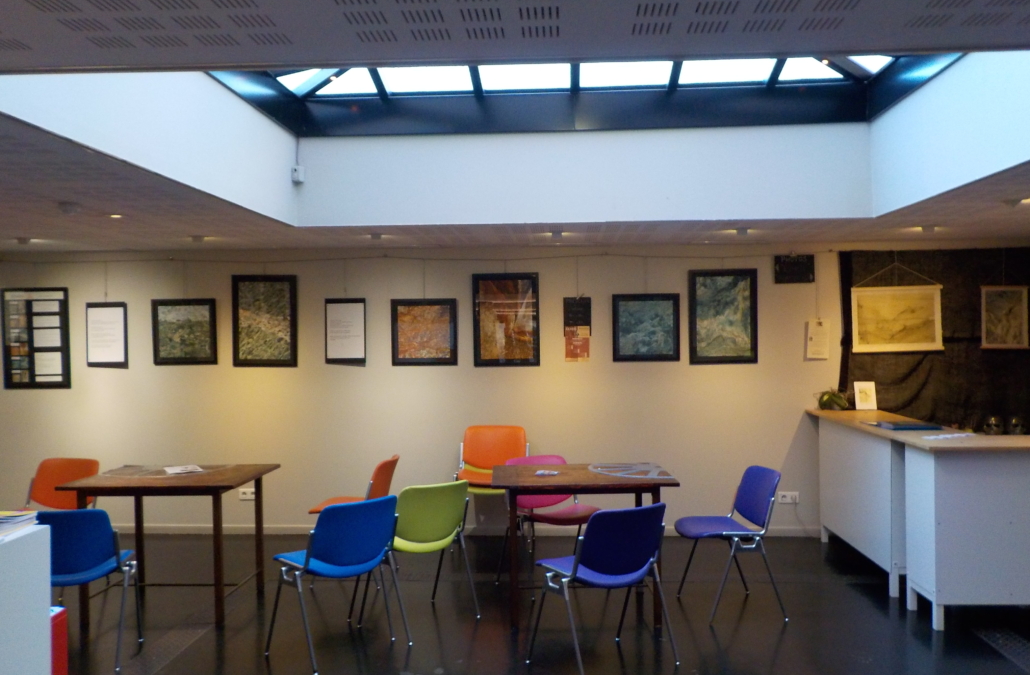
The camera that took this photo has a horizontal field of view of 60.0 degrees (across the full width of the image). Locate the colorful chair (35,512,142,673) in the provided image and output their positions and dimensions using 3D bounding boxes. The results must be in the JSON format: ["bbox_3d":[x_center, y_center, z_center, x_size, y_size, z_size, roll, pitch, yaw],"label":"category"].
[{"bbox_3d":[-2.162,1.188,4.347,0.560,0.765,0.570,-1,0,-10],"label":"colorful chair"}]

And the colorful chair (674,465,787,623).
[{"bbox_3d":[1.185,1.124,4.959,0.506,0.750,0.560,-1,0,-7],"label":"colorful chair"}]

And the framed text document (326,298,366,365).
[{"bbox_3d":[-1.294,-0.048,6.826,0.312,0.499,0.025,-1,0,4],"label":"framed text document"}]

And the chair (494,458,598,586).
[{"bbox_3d":[0.231,1.133,5.449,0.560,0.750,0.506,-1,0,-31],"label":"chair"}]

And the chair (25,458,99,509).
[{"bbox_3d":[-2.916,1.187,5.547,0.560,0.765,0.570,-1,0,15],"label":"chair"}]

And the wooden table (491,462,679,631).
[{"bbox_3d":[0.369,1.131,4.965,0.975,0.750,0.745,-1,0,-1],"label":"wooden table"}]

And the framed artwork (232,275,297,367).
[{"bbox_3d":[-1.949,-0.126,6.966,0.509,0.713,0.030,-1,0,3],"label":"framed artwork"}]

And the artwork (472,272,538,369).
[{"bbox_3d":[-0.065,-0.132,6.854,0.504,0.709,0.030,-1,0,3],"label":"artwork"}]

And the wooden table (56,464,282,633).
[{"bbox_3d":[-1.922,1.153,5.066,0.955,0.750,0.790,-1,0,2],"label":"wooden table"}]

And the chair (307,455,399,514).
[{"bbox_3d":[-1.016,1.145,5.694,0.506,0.750,0.560,-1,0,5],"label":"chair"}]

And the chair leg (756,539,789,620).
[{"bbox_3d":[1.363,1.281,4.717,0.035,0.463,0.030,-19,-1,-7],"label":"chair leg"}]

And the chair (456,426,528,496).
[{"bbox_3d":[-0.166,1.089,6.591,0.560,0.785,0.570,-1,0,3],"label":"chair"}]

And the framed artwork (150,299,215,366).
[{"bbox_3d":[-2.589,-0.040,7.005,0.508,0.515,0.030,-1,0,3],"label":"framed artwork"}]

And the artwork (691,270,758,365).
[{"bbox_3d":[1.579,-0.155,6.757,0.508,0.712,0.030,-1,0,3],"label":"artwork"}]

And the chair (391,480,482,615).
[{"bbox_3d":[-0.566,1.166,4.901,0.560,0.765,0.570,-1,1,-41],"label":"chair"}]

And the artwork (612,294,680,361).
[{"bbox_3d":[0.990,-0.071,6.709,0.500,0.504,0.030,-1,0,3],"label":"artwork"}]

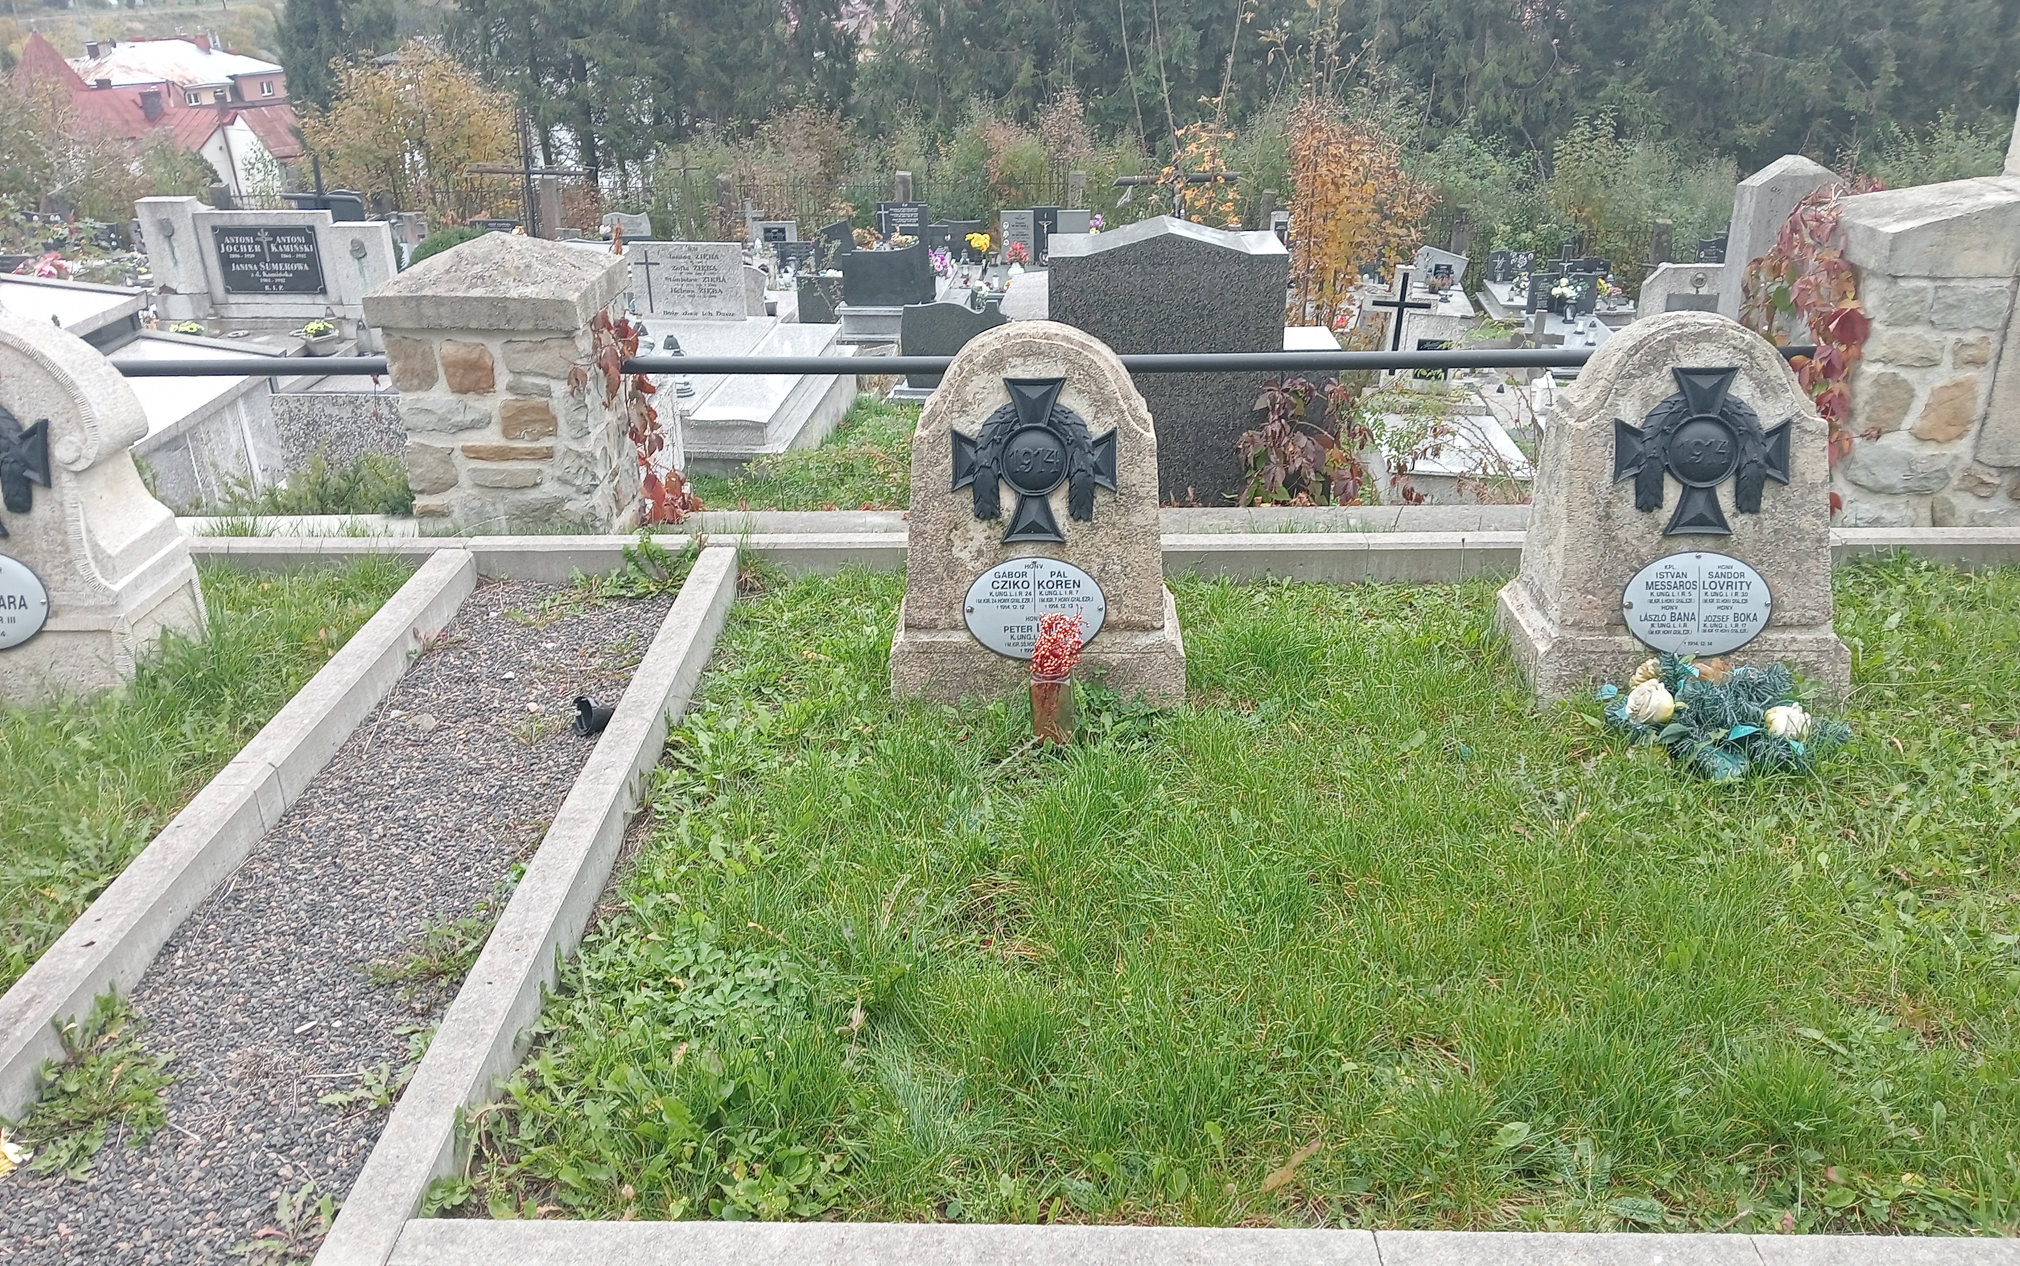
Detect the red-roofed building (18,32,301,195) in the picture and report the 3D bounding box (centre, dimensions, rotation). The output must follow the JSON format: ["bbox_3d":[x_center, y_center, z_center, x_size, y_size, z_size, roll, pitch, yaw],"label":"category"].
[{"bbox_3d":[-70.234,-41.992,135.000,17.000,11.500,15.000,7,24,18],"label":"red-roofed building"}]

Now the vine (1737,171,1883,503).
[{"bbox_3d":[1.813,-0.662,3.736,0.280,0.660,0.420,0,24,1],"label":"vine"}]

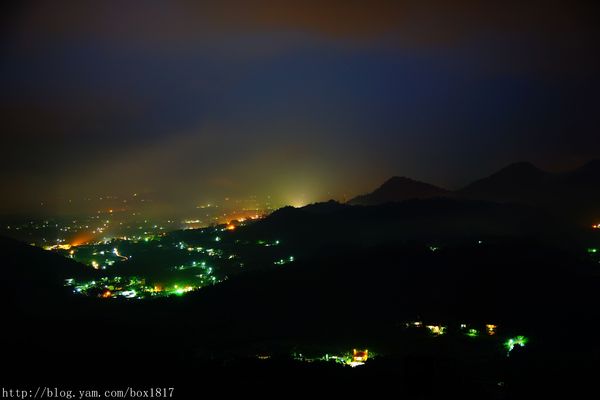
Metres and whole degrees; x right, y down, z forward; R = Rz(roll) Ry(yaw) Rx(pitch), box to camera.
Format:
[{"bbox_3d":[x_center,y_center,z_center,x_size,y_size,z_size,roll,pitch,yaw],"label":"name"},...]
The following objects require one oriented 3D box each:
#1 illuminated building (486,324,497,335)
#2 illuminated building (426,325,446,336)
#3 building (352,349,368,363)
[{"bbox_3d":[188.310,127.340,590.000,9.500,7.500,9.000,0,1,18],"label":"illuminated building"},{"bbox_3d":[134.220,128.320,590.000,18.500,8.500,11.000,0,1,13],"label":"illuminated building"},{"bbox_3d":[50.420,129.580,500.000,12.500,9.000,10.000,0,1,6],"label":"building"}]

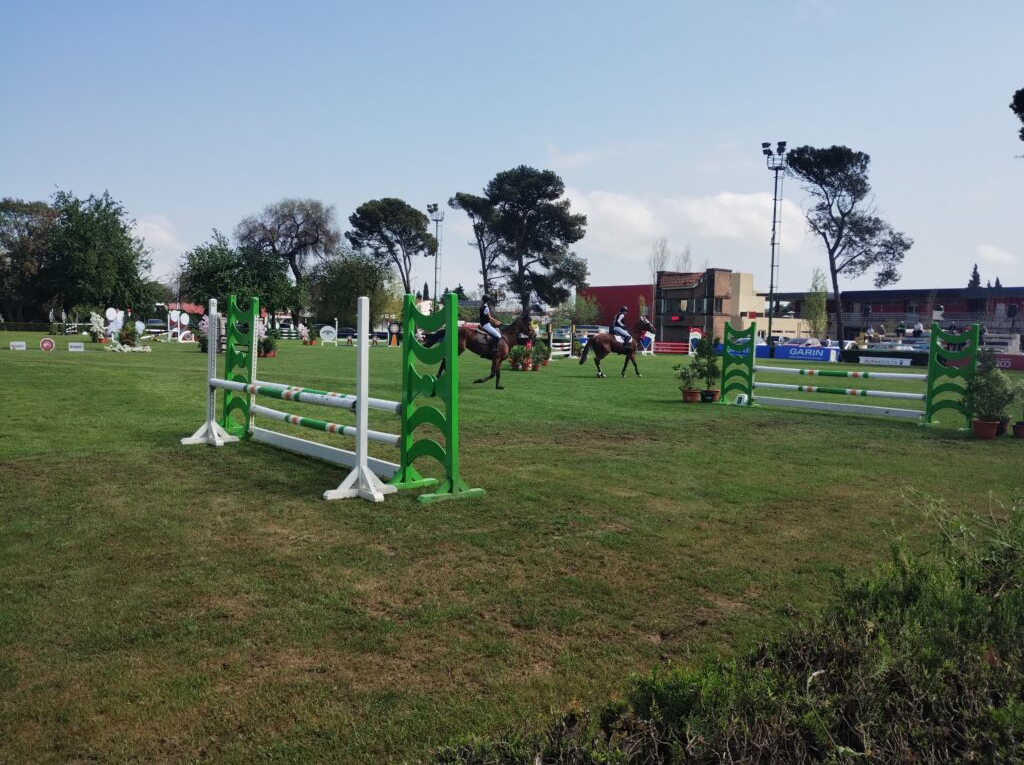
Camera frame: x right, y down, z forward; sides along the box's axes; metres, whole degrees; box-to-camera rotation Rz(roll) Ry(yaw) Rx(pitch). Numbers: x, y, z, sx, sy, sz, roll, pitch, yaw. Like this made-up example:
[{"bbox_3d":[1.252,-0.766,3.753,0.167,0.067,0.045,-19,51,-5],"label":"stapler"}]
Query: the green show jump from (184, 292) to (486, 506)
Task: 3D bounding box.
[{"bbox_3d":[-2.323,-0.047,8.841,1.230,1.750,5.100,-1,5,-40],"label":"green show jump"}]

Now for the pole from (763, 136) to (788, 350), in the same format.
[{"bbox_3d":[19.501,-9.779,61.801,1.500,15.800,1.500,0,4,-30],"label":"pole"}]

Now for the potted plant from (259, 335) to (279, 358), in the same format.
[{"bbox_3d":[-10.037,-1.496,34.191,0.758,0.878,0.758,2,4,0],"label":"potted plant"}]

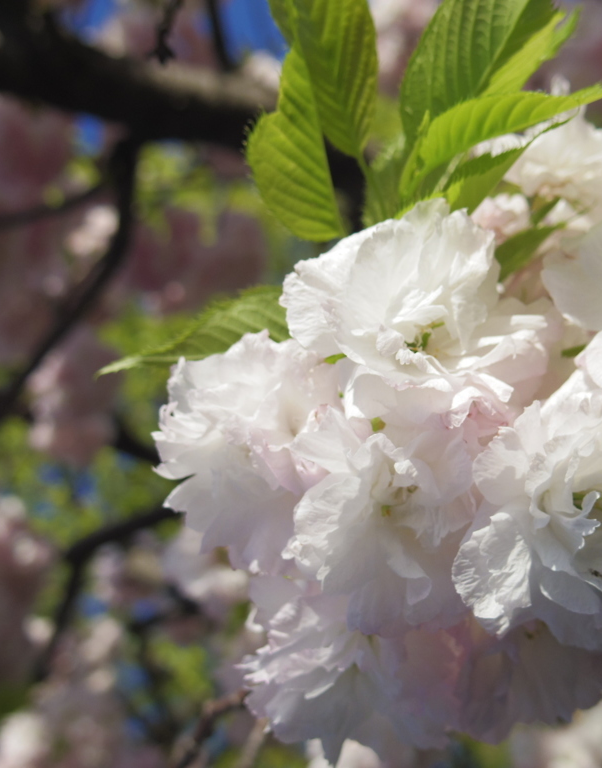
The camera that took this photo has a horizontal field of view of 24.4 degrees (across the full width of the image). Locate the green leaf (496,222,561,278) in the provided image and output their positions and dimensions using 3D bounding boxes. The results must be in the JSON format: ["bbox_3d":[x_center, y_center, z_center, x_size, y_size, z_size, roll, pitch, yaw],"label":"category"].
[{"bbox_3d":[0.051,-0.030,0.315,0.020,0.010,0.008,-34,0,-9],"label":"green leaf"}]

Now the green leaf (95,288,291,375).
[{"bbox_3d":[-0.024,-0.013,0.330,0.048,0.016,0.014,-21,0,-6],"label":"green leaf"}]

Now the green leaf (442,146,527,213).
[{"bbox_3d":[0.042,-0.047,0.315,0.025,0.012,0.009,-34,0,-9],"label":"green leaf"}]

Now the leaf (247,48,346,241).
[{"bbox_3d":[-0.001,-0.053,0.310,0.019,0.044,0.014,-12,-3,16],"label":"leaf"}]

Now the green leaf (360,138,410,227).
[{"bbox_3d":[0.020,-0.048,0.330,0.011,0.022,0.009,-9,0,11],"label":"green leaf"}]

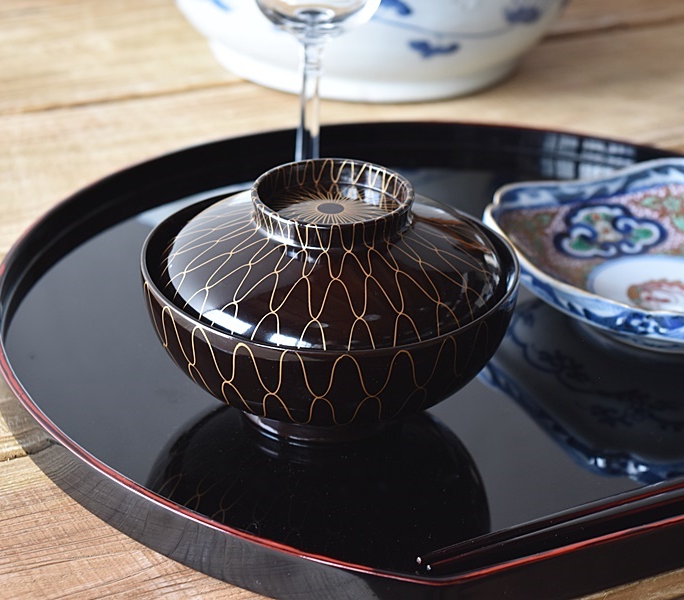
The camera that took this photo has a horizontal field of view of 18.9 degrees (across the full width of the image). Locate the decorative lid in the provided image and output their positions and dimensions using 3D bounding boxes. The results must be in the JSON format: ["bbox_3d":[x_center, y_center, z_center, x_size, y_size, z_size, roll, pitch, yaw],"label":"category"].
[{"bbox_3d":[-0.003,-0.022,0.663,0.114,0.029,0.114,2,27,-1],"label":"decorative lid"}]

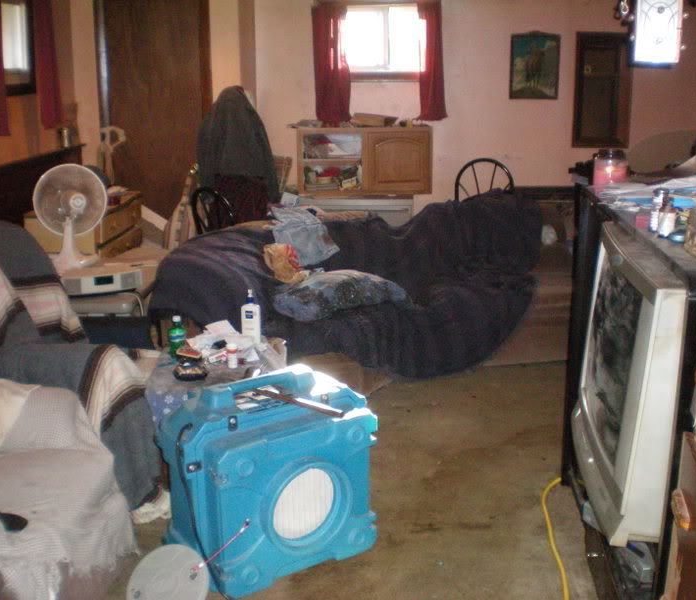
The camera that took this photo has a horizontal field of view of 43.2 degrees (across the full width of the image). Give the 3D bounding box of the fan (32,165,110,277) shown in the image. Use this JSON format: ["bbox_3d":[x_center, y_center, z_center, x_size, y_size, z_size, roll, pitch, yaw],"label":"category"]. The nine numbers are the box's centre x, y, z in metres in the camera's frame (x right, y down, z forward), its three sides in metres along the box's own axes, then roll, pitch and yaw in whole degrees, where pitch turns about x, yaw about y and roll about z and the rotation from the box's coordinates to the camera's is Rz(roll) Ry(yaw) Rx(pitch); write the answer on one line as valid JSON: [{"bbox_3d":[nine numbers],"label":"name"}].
[{"bbox_3d":[-1.453,-0.427,4.599,0.390,0.520,0.260,-7,14,-27],"label":"fan"}]

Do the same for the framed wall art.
[{"bbox_3d":[1.435,-1.796,6.755,0.385,0.515,0.030,0,13,0],"label":"framed wall art"}]

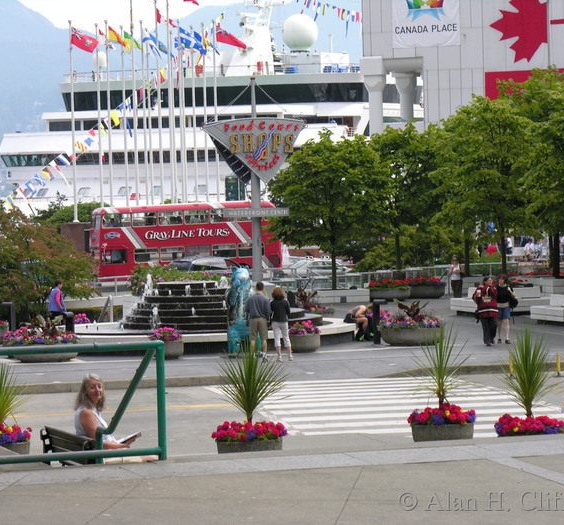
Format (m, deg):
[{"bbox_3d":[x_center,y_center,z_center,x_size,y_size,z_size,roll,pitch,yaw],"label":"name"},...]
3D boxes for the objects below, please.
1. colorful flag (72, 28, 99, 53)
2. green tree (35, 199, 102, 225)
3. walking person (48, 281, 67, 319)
[{"bbox_3d":[-11.914,-13.392,172.000,1.700,1.400,0.300,-2,1,0],"label":"colorful flag"},{"bbox_3d":[-12.819,-2.715,172.000,4.200,2.400,3.600,-2,1,0],"label":"green tree"},{"bbox_3d":[-5.892,1.310,75.000,0.420,1.650,0.500,-2,1,-25],"label":"walking person"}]

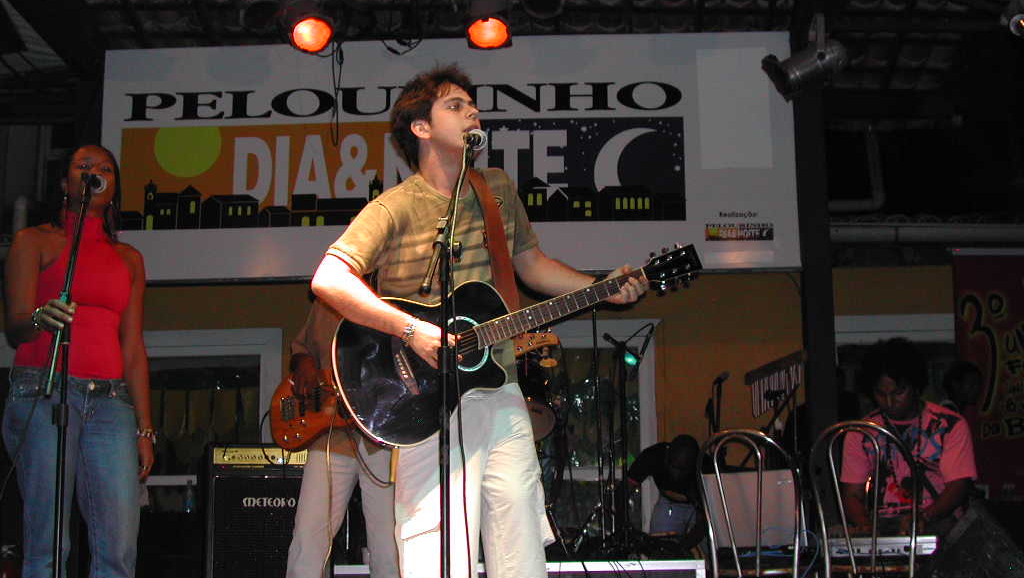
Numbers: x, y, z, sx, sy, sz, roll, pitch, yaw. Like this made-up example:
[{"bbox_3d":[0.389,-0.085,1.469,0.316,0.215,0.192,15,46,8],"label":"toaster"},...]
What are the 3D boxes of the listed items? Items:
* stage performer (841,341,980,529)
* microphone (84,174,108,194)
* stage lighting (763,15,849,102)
[{"bbox_3d":[1.504,0.802,5.300,0.530,1.270,0.700,-2,-10,5],"label":"stage performer"},{"bbox_3d":[-1.155,-0.298,3.850,0.052,0.055,0.165,1,-3,-7],"label":"microphone"},{"bbox_3d":[1.483,-1.155,7.000,0.380,0.280,0.250,-24,-16,15],"label":"stage lighting"}]

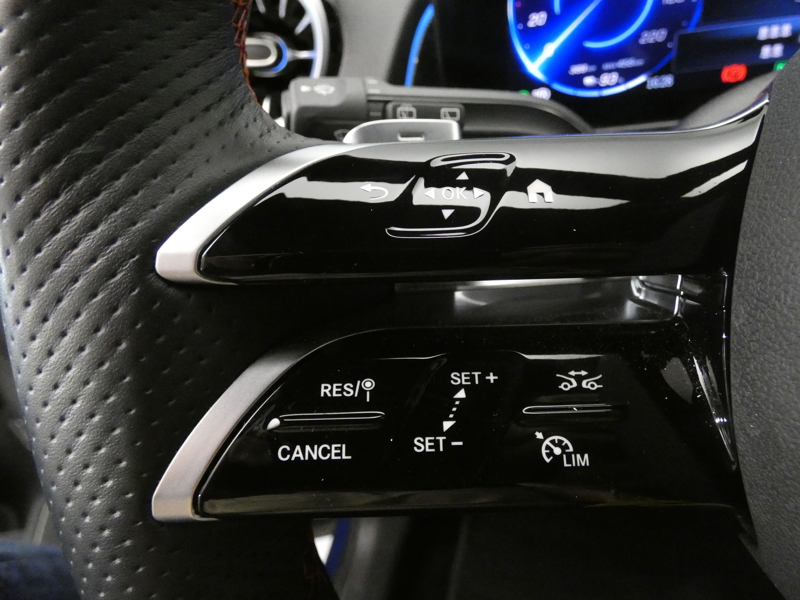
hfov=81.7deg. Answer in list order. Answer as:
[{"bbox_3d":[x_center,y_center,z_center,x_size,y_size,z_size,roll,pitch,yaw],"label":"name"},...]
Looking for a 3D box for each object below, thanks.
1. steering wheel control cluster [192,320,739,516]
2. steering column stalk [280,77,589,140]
[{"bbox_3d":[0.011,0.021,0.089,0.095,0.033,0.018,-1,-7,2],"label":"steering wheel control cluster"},{"bbox_3d":[0.011,-0.062,0.165,0.102,0.026,0.027,1,-7,3],"label":"steering column stalk"}]

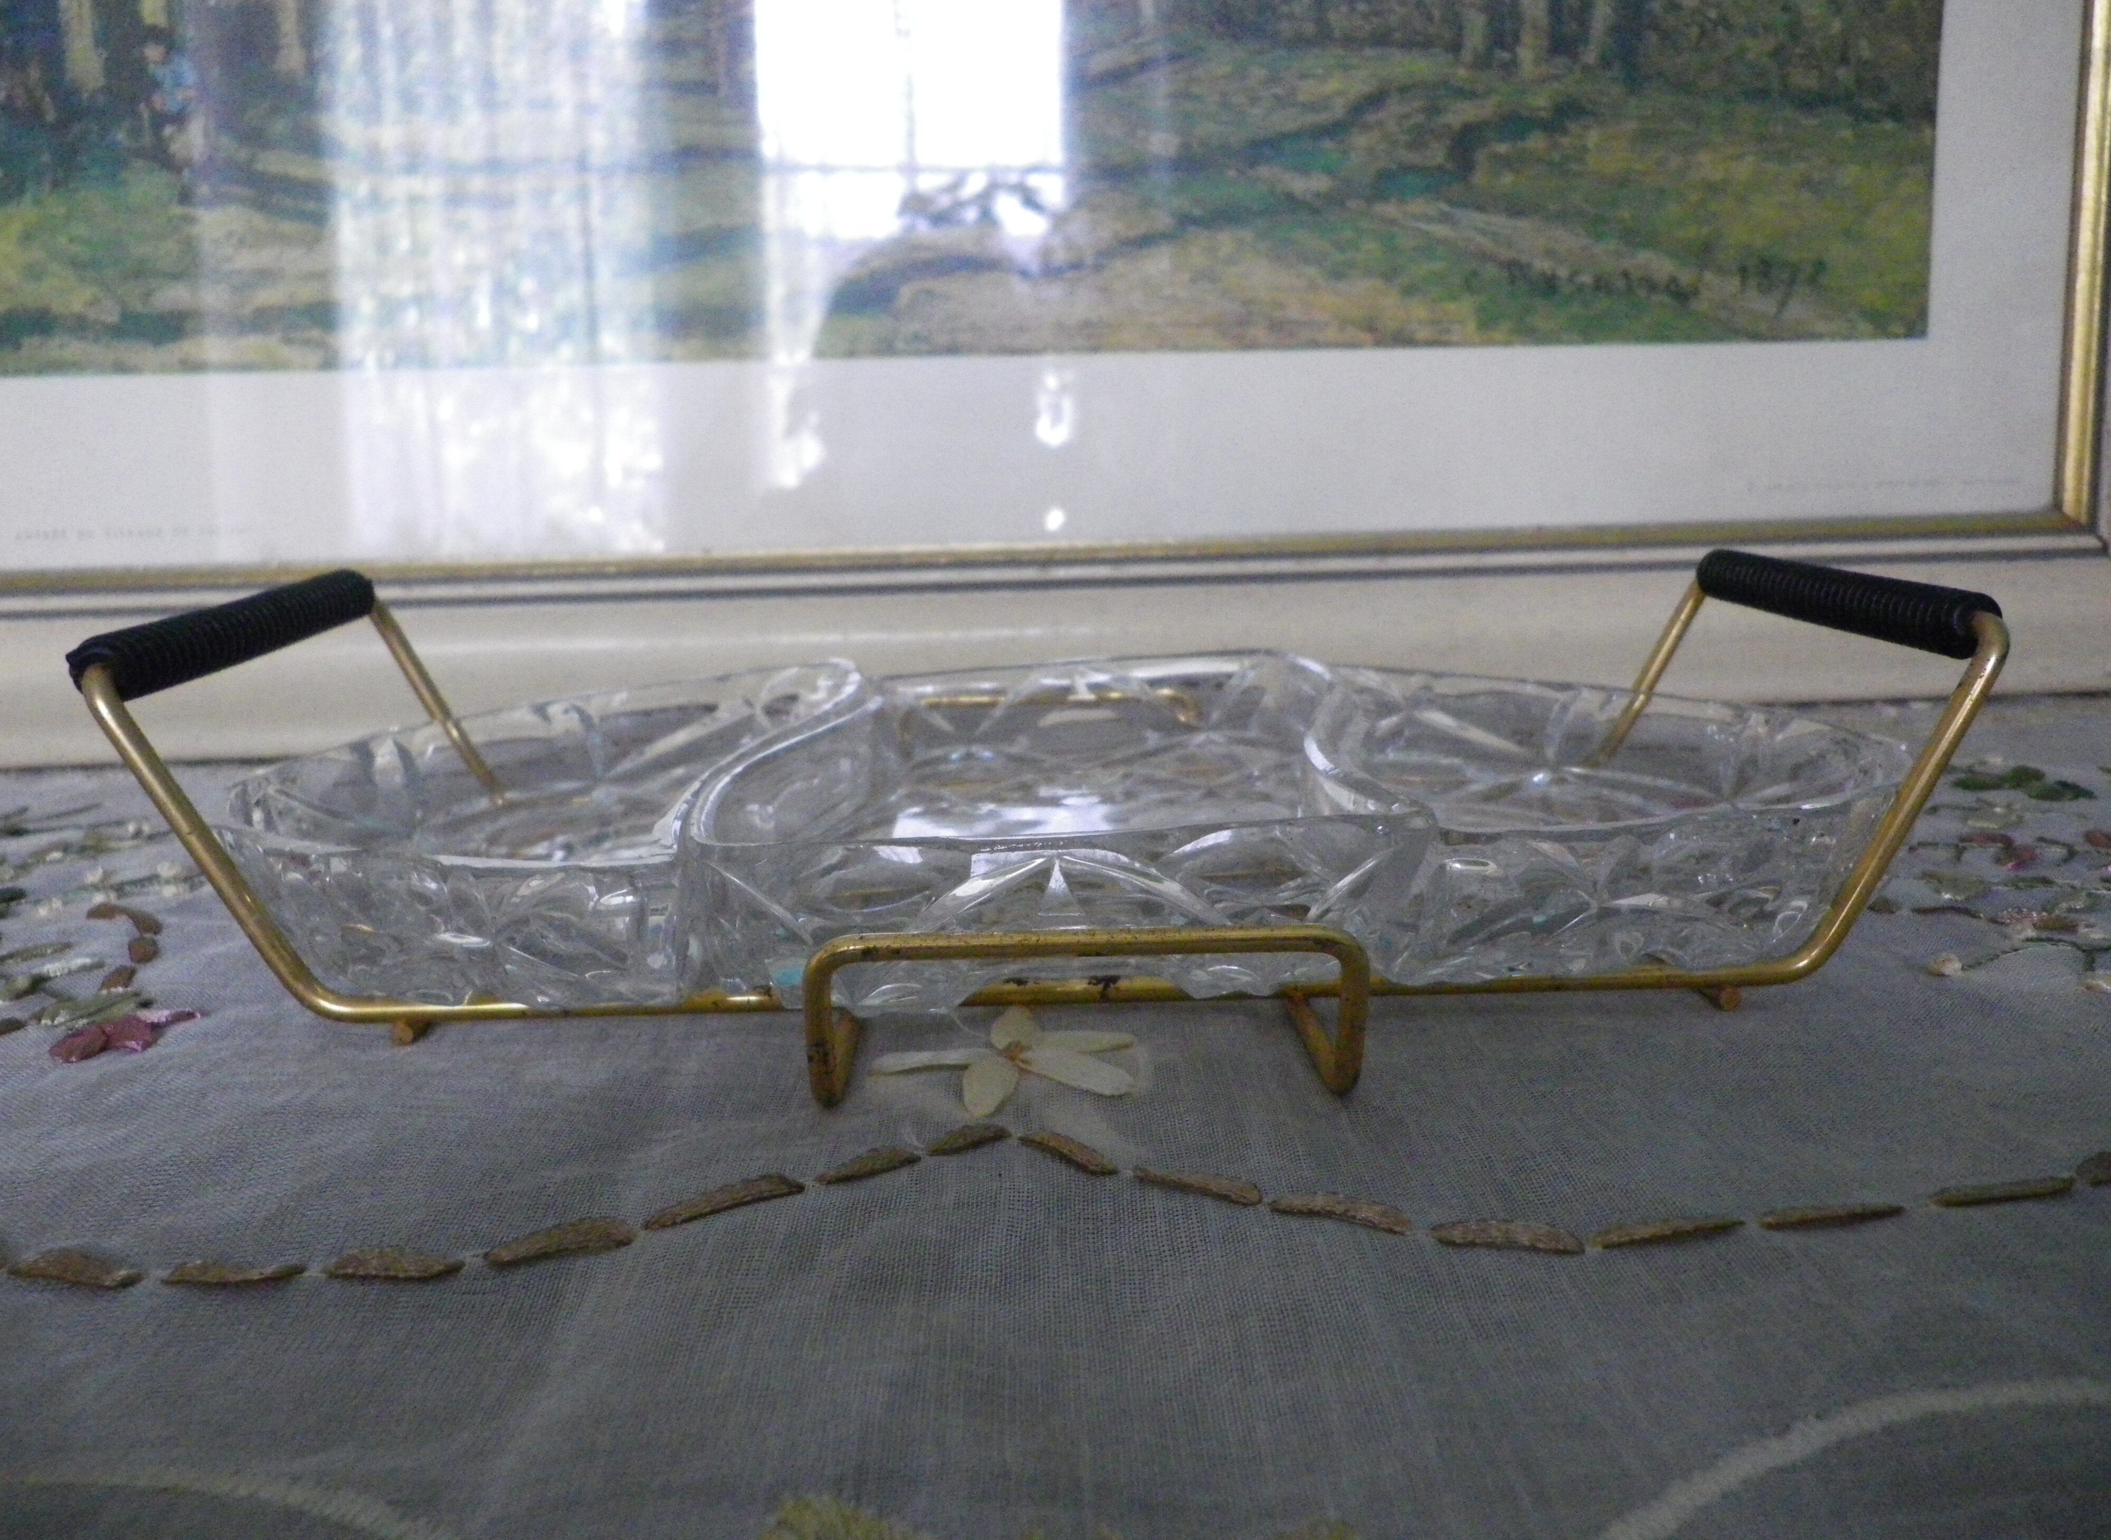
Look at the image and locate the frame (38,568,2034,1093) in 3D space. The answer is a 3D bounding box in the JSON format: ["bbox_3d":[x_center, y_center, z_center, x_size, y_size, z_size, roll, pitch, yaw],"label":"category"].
[{"bbox_3d":[0.001,-0.003,0.378,0.348,0.076,0.231,-1,11,-2],"label":"frame"}]

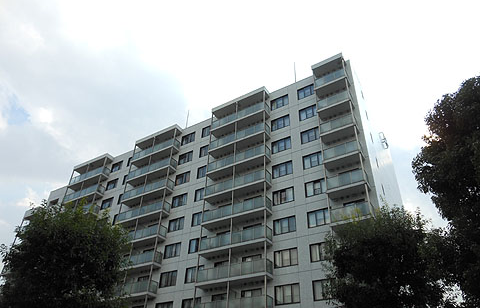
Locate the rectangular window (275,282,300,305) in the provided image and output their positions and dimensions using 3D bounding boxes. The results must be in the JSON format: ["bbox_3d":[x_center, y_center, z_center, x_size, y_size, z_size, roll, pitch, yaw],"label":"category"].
[{"bbox_3d":[3.690,10.941,27.007,2.135,1.413,0.120,-19,-40,28],"label":"rectangular window"}]

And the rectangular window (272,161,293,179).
[{"bbox_3d":[4.013,1.455,33.206,2.128,1.422,0.129,-19,-40,28],"label":"rectangular window"}]

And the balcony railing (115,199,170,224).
[{"bbox_3d":[-11.508,7.094,41.114,7.418,1.100,1.279,-19,-40,28],"label":"balcony railing"}]

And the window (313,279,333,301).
[{"bbox_3d":[6.262,9.755,24.988,2.049,1.379,0.150,-19,-40,27],"label":"window"}]

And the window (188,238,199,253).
[{"bbox_3d":[-4.251,9.111,34.838,2.208,1.413,0.120,-19,-40,28],"label":"window"}]

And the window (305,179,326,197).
[{"bbox_3d":[6.725,2.868,30.197,2.168,1.399,0.150,-19,-40,28],"label":"window"}]

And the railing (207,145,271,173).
[{"bbox_3d":[-0.211,0.860,36.275,7.152,1.225,1.263,-19,-39,28],"label":"railing"}]

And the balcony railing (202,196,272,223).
[{"bbox_3d":[-0.340,5.487,32.657,6.907,1.142,1.222,-19,-40,27],"label":"balcony railing"}]

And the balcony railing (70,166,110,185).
[{"bbox_3d":[-22.809,3.962,52.487,7.737,1.100,1.279,-19,-40,28],"label":"balcony railing"}]

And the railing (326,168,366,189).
[{"bbox_3d":[8.703,2.361,28.096,3.045,1.102,1.160,-19,-40,28],"label":"railing"}]

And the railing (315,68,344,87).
[{"bbox_3d":[9.163,-7.095,34.803,3.095,1.100,1.279,-19,-40,28],"label":"railing"}]

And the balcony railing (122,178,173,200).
[{"bbox_3d":[-11.258,4.622,41.951,7.341,1.142,1.222,-19,-40,27],"label":"balcony railing"}]

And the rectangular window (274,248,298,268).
[{"bbox_3d":[3.802,8.619,28.663,2.135,1.413,0.120,-19,-40,28],"label":"rectangular window"}]

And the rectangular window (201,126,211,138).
[{"bbox_3d":[-3.809,-2.820,42.623,2.178,1.422,0.129,-19,-40,28],"label":"rectangular window"}]

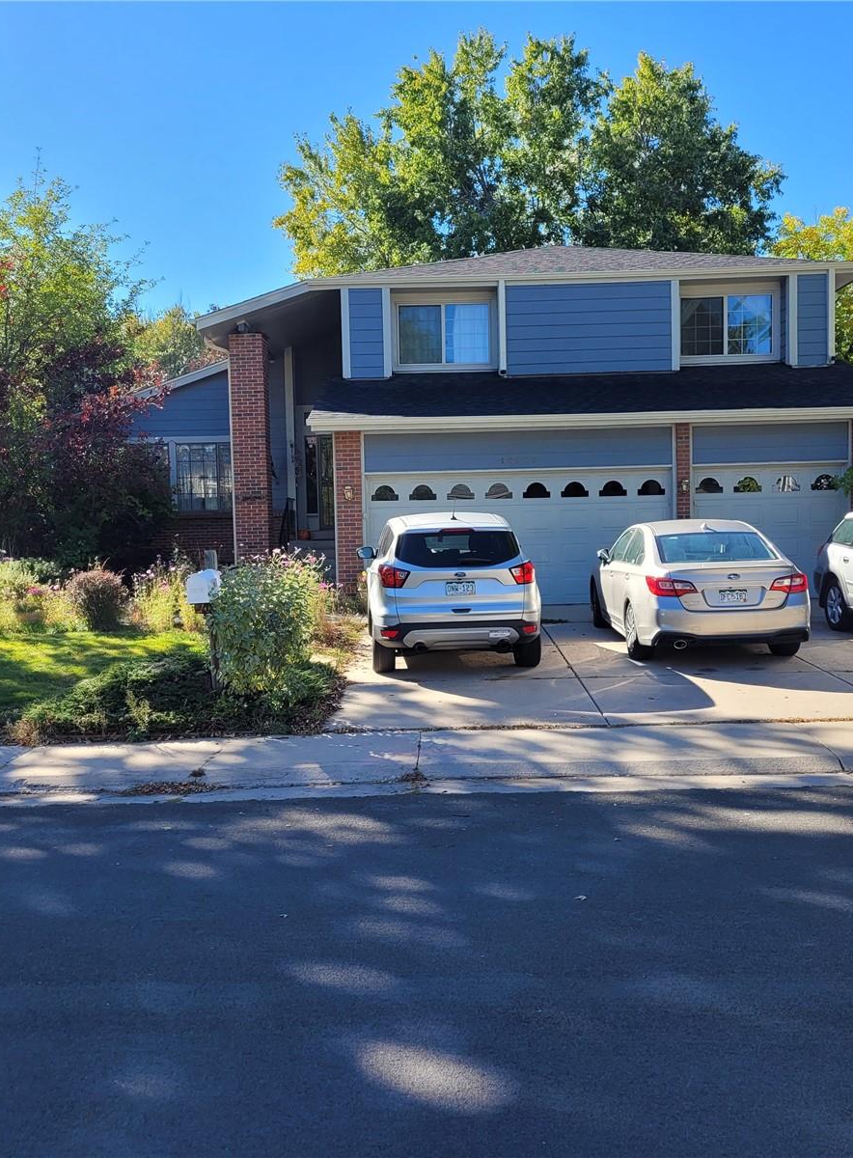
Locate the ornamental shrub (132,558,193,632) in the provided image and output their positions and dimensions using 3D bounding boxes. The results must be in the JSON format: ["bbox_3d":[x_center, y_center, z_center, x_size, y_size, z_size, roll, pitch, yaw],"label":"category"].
[{"bbox_3d":[-3.620,0.225,16.000,0.860,1.030,0.850,-1,4,0],"label":"ornamental shrub"}]

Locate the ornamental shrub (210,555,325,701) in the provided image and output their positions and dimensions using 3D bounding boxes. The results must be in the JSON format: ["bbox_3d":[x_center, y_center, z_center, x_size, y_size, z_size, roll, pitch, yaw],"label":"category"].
[{"bbox_3d":[-1.472,0.435,10.600,1.030,1.400,1.000,-1,4,0],"label":"ornamental shrub"}]

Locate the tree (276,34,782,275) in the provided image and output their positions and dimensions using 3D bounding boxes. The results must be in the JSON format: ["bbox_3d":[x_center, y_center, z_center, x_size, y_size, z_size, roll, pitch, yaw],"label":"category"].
[{"bbox_3d":[3.244,-8.746,35.530,14.800,15.710,13.500,-1,4,0],"label":"tree"}]

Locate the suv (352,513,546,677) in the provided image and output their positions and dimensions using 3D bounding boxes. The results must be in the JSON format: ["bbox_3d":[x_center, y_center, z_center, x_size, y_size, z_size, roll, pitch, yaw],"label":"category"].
[{"bbox_3d":[0.225,0.030,13.880,1.880,1.690,4.500,-1,4,-3],"label":"suv"}]

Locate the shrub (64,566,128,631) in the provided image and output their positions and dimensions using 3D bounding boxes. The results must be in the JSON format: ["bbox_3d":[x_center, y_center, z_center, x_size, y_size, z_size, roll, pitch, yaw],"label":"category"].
[{"bbox_3d":[-4.324,0.277,15.200,0.800,0.820,0.800,-1,3,0],"label":"shrub"}]

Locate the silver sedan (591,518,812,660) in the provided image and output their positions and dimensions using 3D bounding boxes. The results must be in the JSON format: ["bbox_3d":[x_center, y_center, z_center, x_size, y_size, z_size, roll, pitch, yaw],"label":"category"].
[{"bbox_3d":[3.190,0.025,14.100,1.850,1.500,4.800,-1,5,1],"label":"silver sedan"}]

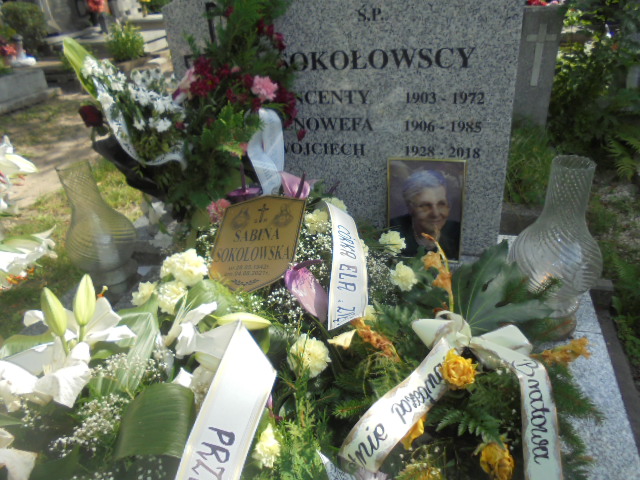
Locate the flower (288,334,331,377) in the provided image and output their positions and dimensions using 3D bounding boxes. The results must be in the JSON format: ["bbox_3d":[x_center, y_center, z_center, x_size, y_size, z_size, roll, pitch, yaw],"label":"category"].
[{"bbox_3d":[-0.017,0.174,0.720,0.063,0.055,0.060,-5,24,0],"label":"flower"}]

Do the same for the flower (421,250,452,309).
[{"bbox_3d":[0.217,0.073,0.890,0.052,0.105,0.050,-5,24,0],"label":"flower"}]

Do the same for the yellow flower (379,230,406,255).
[{"bbox_3d":[0.158,0.005,1.050,0.060,0.052,0.057,-5,24,0],"label":"yellow flower"}]

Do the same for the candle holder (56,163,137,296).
[{"bbox_3d":[-0.520,-0.029,1.130,0.170,0.345,0.170,-5,24,0],"label":"candle holder"}]

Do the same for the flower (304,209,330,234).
[{"bbox_3d":[-0.004,-0.038,1.000,0.057,0.052,0.055,-5,24,0],"label":"flower"}]

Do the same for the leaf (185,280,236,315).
[{"bbox_3d":[-0.194,0.101,0.860,0.090,0.055,0.070,-5,24,0],"label":"leaf"}]

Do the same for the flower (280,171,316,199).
[{"bbox_3d":[-0.046,-0.118,1.020,0.078,0.065,0.050,-7,24,-4],"label":"flower"}]

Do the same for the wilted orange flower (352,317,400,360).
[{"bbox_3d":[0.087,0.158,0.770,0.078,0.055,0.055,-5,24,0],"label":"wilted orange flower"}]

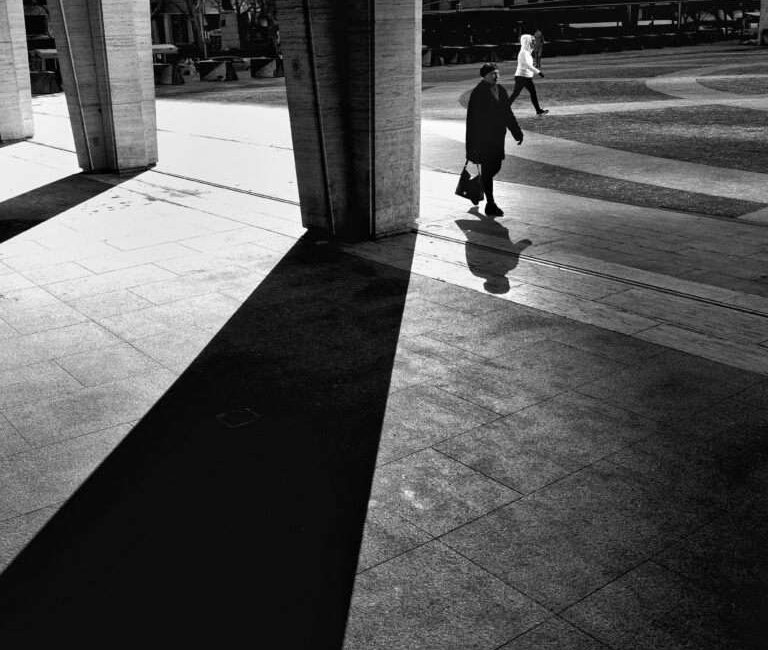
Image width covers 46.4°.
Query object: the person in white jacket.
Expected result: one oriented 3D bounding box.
[{"bbox_3d":[3.237,-5.673,20.248,0.950,1.700,0.500,-2,18,3],"label":"person in white jacket"}]

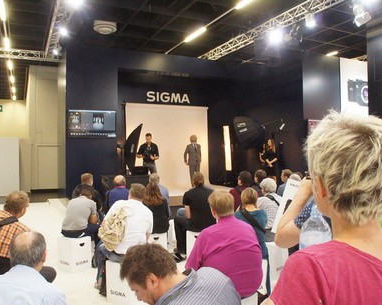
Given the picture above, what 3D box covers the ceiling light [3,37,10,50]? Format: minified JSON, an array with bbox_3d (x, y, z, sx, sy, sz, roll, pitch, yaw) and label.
[{"bbox_3d":[-6.522,-3.840,12.200,0.160,0.100,1.520,0,0,-26],"label":"ceiling light"}]

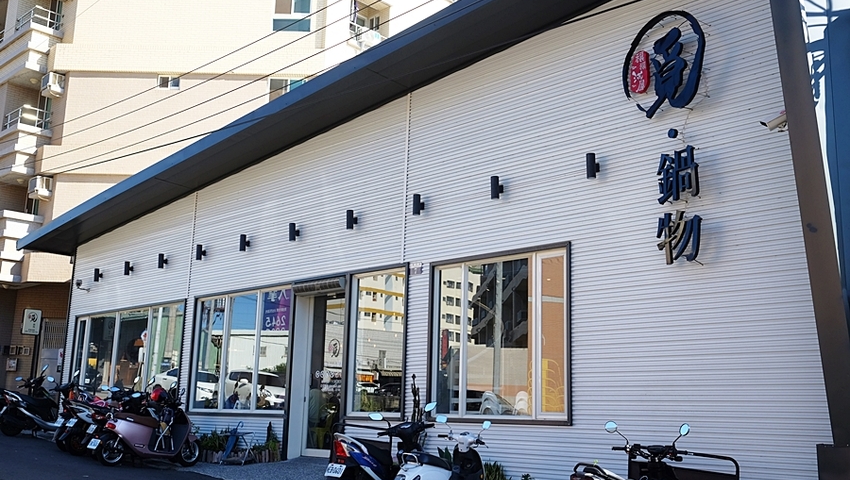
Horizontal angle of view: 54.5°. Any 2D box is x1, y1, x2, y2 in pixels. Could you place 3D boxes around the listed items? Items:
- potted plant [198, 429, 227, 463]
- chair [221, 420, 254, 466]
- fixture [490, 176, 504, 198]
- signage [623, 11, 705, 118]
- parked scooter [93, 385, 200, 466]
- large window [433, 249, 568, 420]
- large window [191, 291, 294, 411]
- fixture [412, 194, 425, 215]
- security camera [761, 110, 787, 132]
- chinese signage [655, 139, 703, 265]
[{"bbox_3d":[-3.398,3.308,13.298,0.989,0.498,0.360,-10,-17,43],"label":"potted plant"},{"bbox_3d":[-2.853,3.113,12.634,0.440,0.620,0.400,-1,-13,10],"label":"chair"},{"bbox_3d":[0.898,-0.638,10.220,0.100,0.285,0.180,-10,-17,43],"label":"fixture"},{"bbox_3d":[2.527,-1.838,8.727,0.923,1.105,0.090,-10,-17,43],"label":"signage"},{"bbox_3d":[-4.226,2.878,12.769,0.700,1.170,1.885,-10,-17,43],"label":"parked scooter"},{"bbox_3d":[0.868,1.196,10.250,2.216,2.050,0.120,-10,-17,43],"label":"large window"},{"bbox_3d":[-3.220,1.921,14.159,2.936,2.069,0.120,-10,-17,43],"label":"large window"},{"bbox_3d":[-0.090,-0.494,11.506,0.095,0.280,0.165,-10,-17,43],"label":"fixture"},{"bbox_3d":[3.312,-1.118,7.828,0.270,0.130,0.100,-26,-19,12],"label":"security camera"},{"bbox_3d":[2.562,-0.347,8.325,0.464,1.196,0.090,-10,-17,43],"label":"chinese signage"}]

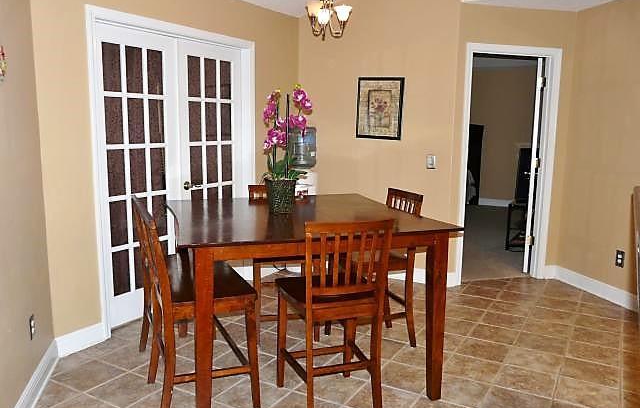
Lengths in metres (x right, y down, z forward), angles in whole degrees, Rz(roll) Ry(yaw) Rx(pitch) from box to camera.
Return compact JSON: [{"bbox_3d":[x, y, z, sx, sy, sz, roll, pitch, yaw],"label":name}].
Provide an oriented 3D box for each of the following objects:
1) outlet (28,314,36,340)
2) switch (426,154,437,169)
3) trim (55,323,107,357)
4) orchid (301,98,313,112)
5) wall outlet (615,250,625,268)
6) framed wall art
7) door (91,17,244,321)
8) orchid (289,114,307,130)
[{"bbox_3d":[-1.488,0.639,2.688,0.010,0.120,0.078,-2,8,-15],"label":"outlet"},{"bbox_3d":[0.988,-0.375,4.583,0.080,0.122,0.012,5,9,30],"label":"switch"},{"bbox_3d":[-1.512,0.857,3.270,0.018,0.127,0.325,5,9,30],"label":"trim"},{"bbox_3d":[-0.077,-0.565,2.970,0.075,0.085,0.050,-3,9,-21],"label":"orchid"},{"bbox_3d":[2.440,0.451,4.210,0.010,0.122,0.077,-2,8,-15],"label":"wall outlet"},{"bbox_3d":[0.548,-0.876,4.755,0.455,0.555,0.025,5,9,30],"label":"framed wall art"},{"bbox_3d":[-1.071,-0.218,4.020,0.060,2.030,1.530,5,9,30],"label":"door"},{"bbox_3d":[-0.129,-0.468,2.970,0.100,0.095,0.060,-2,8,-18],"label":"orchid"}]

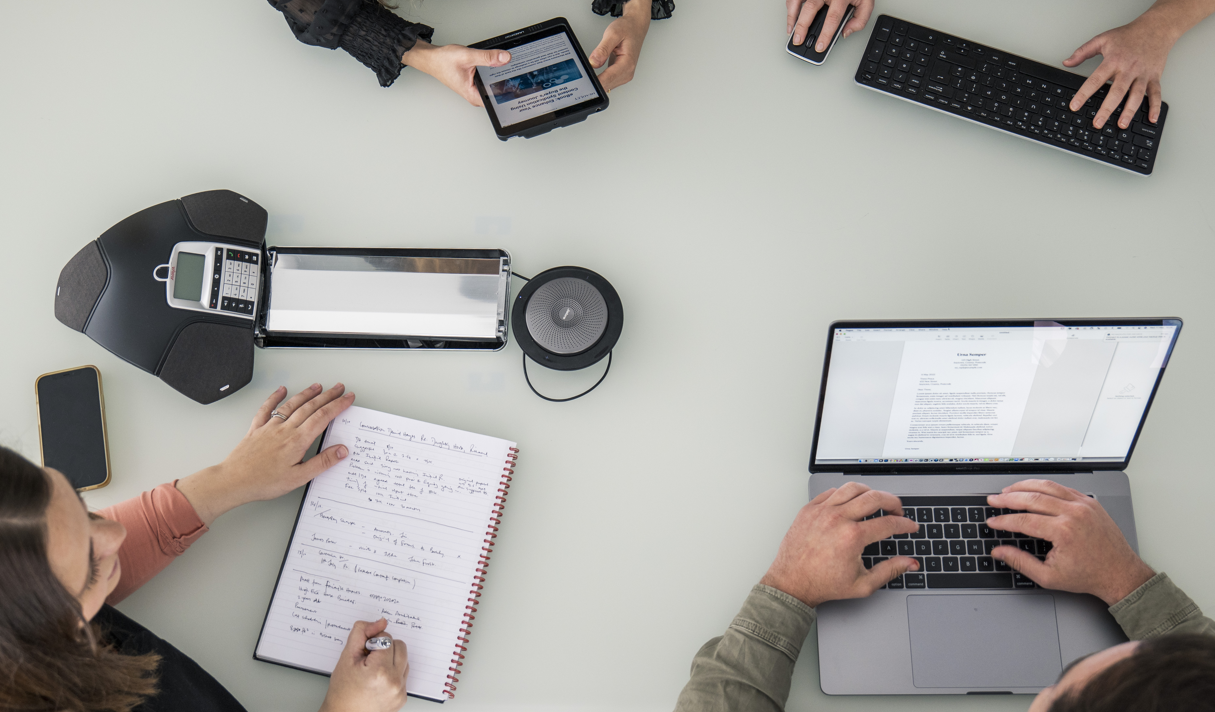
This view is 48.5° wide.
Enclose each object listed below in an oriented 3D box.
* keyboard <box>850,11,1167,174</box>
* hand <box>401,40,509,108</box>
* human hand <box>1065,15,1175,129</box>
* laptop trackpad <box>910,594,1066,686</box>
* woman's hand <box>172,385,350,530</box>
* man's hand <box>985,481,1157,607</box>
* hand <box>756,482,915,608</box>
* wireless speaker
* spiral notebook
[{"bbox_3d":[0.502,-0.326,1.682,0.377,0.021,0.116,19,71,7],"label":"keyboard"},{"bbox_3d":[-0.175,-0.341,1.640,0.160,0.080,0.080,18,71,6],"label":"hand"},{"bbox_3d":[0.634,-0.352,1.659,0.134,0.058,0.155,30,72,10],"label":"human hand"},{"bbox_3d":[0.405,0.305,1.448,0.160,0.005,0.099,0,70,0],"label":"laptop trackpad"},{"bbox_3d":[-0.372,0.104,1.501,0.218,0.060,0.111,-41,75,-14],"label":"woman's hand"},{"bbox_3d":[0.494,0.202,1.448,0.185,0.067,0.109,36,74,12],"label":"man's hand"},{"bbox_3d":[0.255,0.211,1.444,0.177,0.067,0.129,-40,75,-13],"label":"hand"},{"bbox_3d":[-0.046,-0.037,1.566,0.130,0.036,0.144,0,70,0],"label":"wireless speaker"},{"bbox_3d":[-0.236,0.211,1.485,0.216,0.016,0.298,13,70,5],"label":"spiral notebook"}]

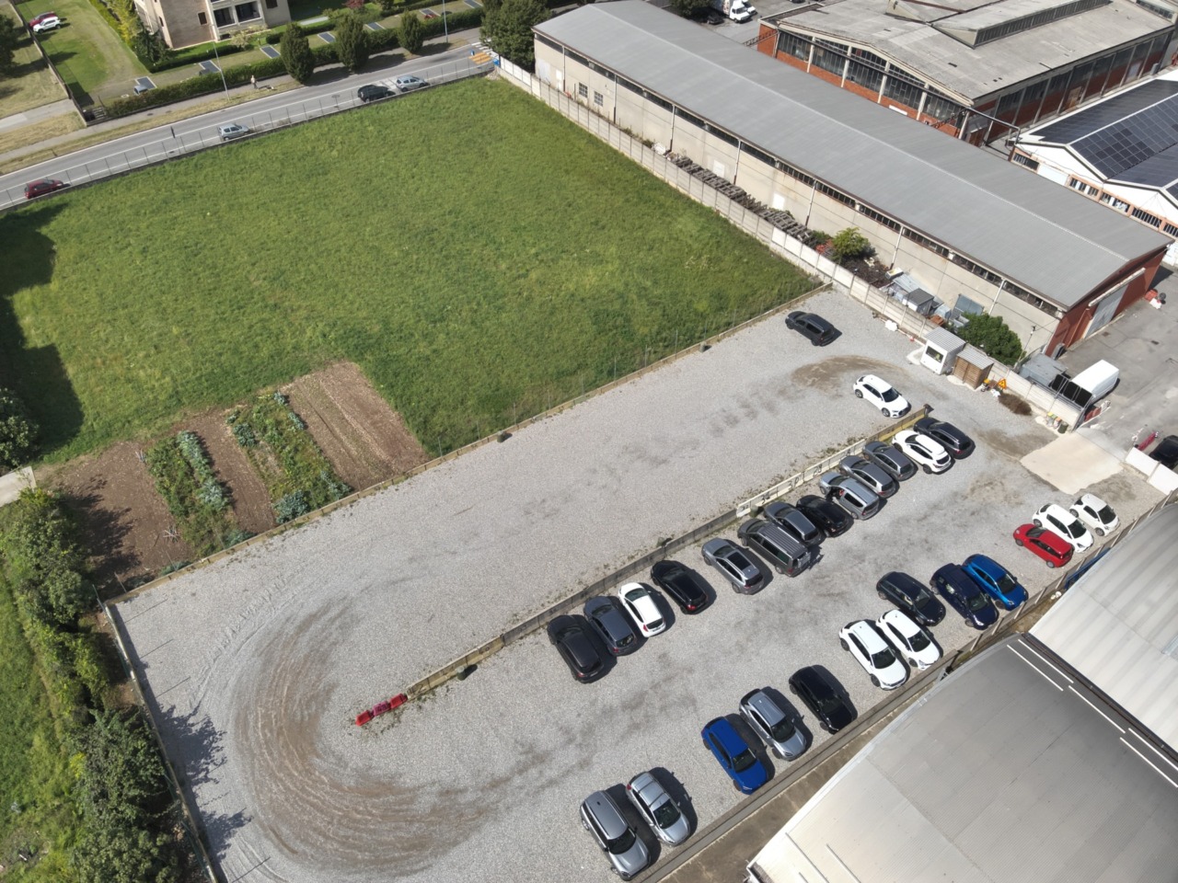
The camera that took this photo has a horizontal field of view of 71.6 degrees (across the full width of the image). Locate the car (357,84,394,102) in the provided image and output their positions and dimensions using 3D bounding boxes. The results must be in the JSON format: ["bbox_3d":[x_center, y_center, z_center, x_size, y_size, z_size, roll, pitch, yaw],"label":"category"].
[{"bbox_3d":[-29.283,-47.651,111.351,4.320,1.573,1.800,-29,51,-28],"label":"car"}]

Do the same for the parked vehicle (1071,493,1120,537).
[{"bbox_3d":[34.690,4.972,55.782,1.670,1.508,2.964,-31,53,-27],"label":"parked vehicle"}]

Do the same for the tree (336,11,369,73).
[{"bbox_3d":[-31.520,-53.005,108.394,4.641,7.286,4.641,0,46,0],"label":"tree"}]

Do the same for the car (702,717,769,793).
[{"bbox_3d":[7.929,16.843,44.060,1.758,1.500,4.160,-28,51,-25],"label":"car"}]

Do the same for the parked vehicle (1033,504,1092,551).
[{"bbox_3d":[32.084,5.676,55.088,1.682,1.509,3.800,-30,52,-27],"label":"parked vehicle"}]

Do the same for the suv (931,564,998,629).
[{"bbox_3d":[24.075,9.839,52.120,1.855,1.630,4.610,-19,47,-20],"label":"suv"}]

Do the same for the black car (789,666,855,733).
[{"bbox_3d":[13.378,14.723,46.815,1.763,1.470,4.112,-20,48,-21],"label":"black car"}]

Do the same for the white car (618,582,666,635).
[{"bbox_3d":[3.305,10.318,51.203,1.659,1.461,4.043,-18,47,-19],"label":"white car"}]

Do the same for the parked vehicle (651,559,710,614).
[{"bbox_3d":[5.792,9.078,51.872,1.790,1.470,4.220,-32,54,-27],"label":"parked vehicle"}]

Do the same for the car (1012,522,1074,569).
[{"bbox_3d":[30.943,6.908,55.501,1.726,1.469,3.860,-28,51,-27],"label":"car"}]

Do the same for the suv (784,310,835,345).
[{"bbox_3d":[19.106,-10.031,70.381,1.860,1.670,4.580,-32,54,-27],"label":"suv"}]

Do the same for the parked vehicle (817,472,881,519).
[{"bbox_3d":[18.187,3.590,57.124,1.771,1.619,4.456,-32,54,-27],"label":"parked vehicle"}]

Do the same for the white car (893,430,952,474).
[{"bbox_3d":[24.562,0.536,60.144,1.843,1.562,4.344,-29,53,-26],"label":"white car"}]

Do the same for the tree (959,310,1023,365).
[{"bbox_3d":[33.700,-8.781,68.537,4.200,3.400,5.200,-26,51,-23],"label":"tree"}]

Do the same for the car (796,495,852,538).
[{"bbox_3d":[16.095,4.922,55.918,1.760,1.450,4.000,-32,53,-28],"label":"car"}]

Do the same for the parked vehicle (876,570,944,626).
[{"bbox_3d":[20.195,9.727,51.095,4.163,1.506,1.782,33,54,29],"label":"parked vehicle"}]

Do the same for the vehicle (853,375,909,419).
[{"bbox_3d":[23.093,-3.605,64.369,1.815,1.453,4.510,-30,53,-27],"label":"vehicle"}]

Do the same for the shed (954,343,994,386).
[{"bbox_3d":[32.302,-6.173,68.880,1.588,2.070,2.433,-27,50,-27],"label":"shed"}]

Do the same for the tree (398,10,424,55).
[{"bbox_3d":[-24.711,-56.764,113.145,3.570,5.737,3.570,0,46,0],"label":"tree"}]

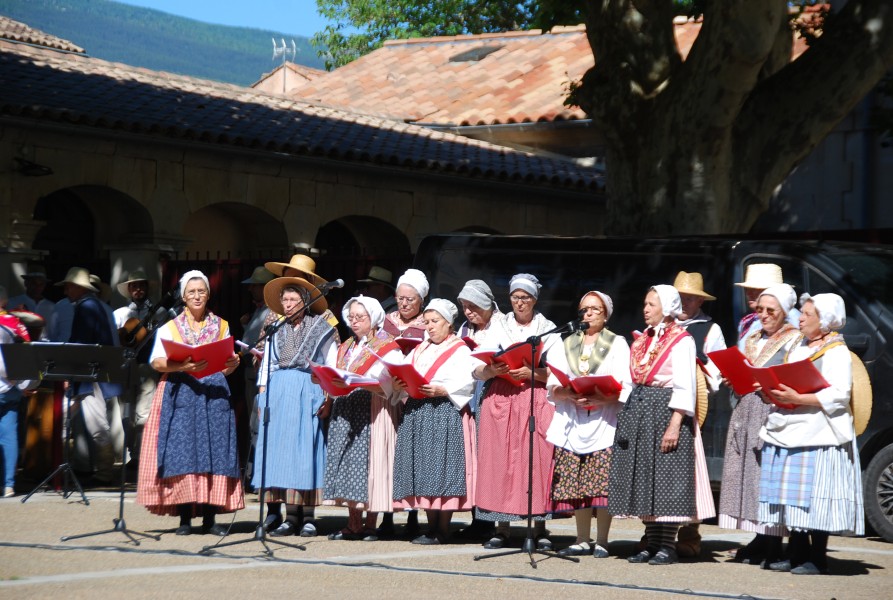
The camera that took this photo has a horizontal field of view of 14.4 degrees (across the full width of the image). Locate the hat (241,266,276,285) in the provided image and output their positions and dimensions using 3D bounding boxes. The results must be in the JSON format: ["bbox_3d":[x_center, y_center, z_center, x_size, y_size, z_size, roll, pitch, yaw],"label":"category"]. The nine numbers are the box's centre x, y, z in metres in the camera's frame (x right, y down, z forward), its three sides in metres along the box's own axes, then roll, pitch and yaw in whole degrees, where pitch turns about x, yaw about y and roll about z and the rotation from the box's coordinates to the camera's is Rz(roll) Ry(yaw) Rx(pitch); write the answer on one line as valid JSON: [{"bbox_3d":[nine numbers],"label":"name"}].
[{"bbox_3d":[-1.331,-0.176,25.400,0.340,0.130,0.310,2,0,0],"label":"hat"}]

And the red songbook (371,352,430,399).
[{"bbox_3d":[-0.294,0.454,21.650,0.370,0.110,0.300,0,-41,30],"label":"red songbook"}]

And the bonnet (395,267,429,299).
[{"bbox_3d":[-0.212,-0.098,22.400,0.190,0.190,0.220,2,0,24],"label":"bonnet"}]

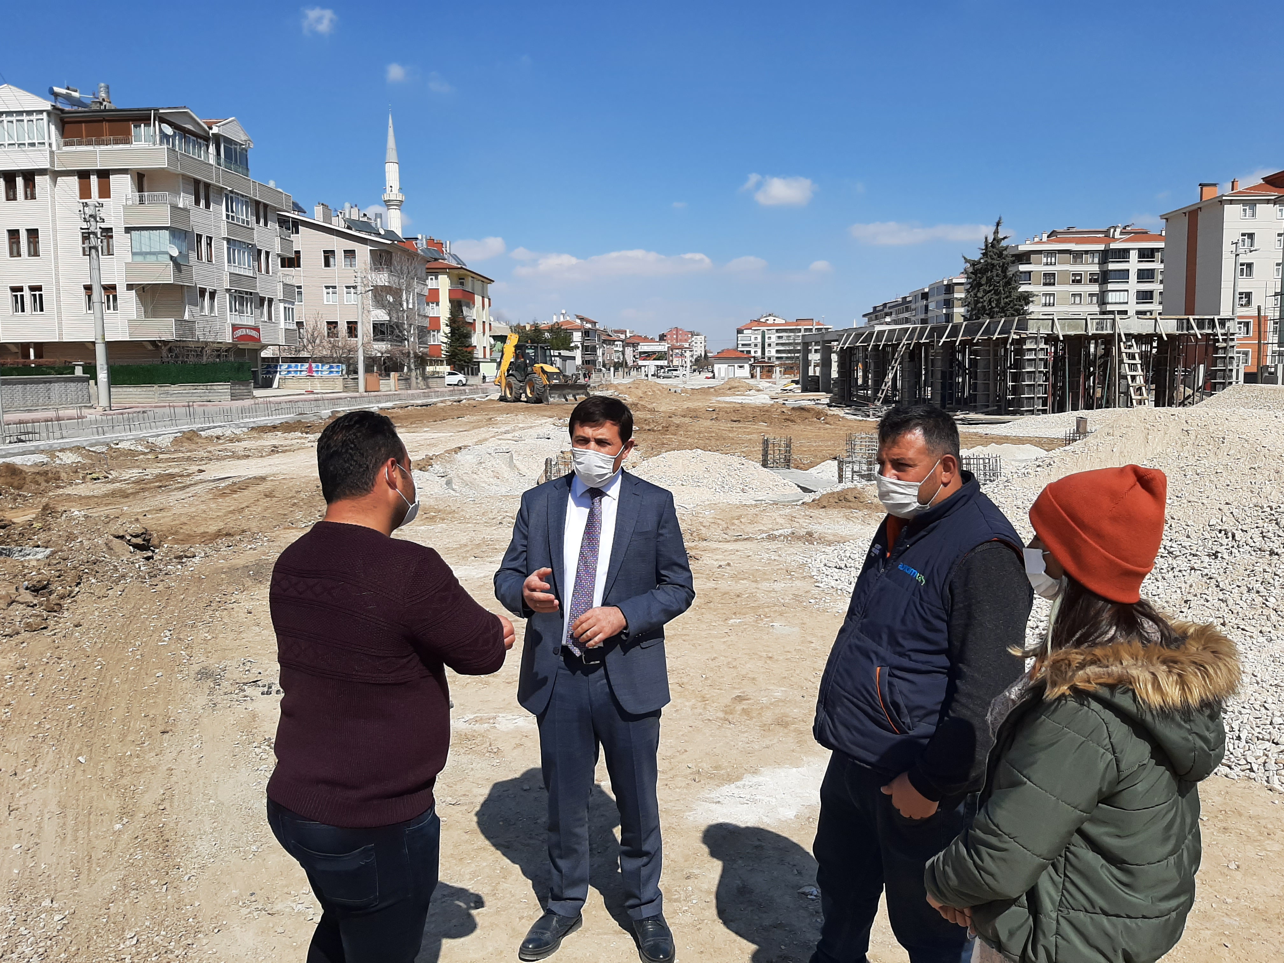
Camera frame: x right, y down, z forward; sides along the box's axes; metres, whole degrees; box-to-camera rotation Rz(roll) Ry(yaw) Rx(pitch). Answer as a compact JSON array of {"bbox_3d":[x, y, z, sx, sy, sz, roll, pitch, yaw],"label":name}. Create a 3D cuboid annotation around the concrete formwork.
[{"bbox_3d":[17.100,-5.870,49.100,9.200,3.700,23.600,-2,7,-11],"label":"concrete formwork"}]

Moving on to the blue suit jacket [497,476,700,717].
[{"bbox_3d":[-0.143,0.340,2.880,0.600,0.760,0.400,0,7,3],"label":"blue suit jacket"}]

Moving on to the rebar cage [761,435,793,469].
[{"bbox_3d":[2.468,-0.540,17.600,0.500,0.620,0.420,-2,7,-10],"label":"rebar cage"}]

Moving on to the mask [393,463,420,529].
[{"bbox_3d":[-0.531,0.032,2.100,0.140,0.130,0.110,5,8,36],"label":"mask"}]

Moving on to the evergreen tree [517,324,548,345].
[{"bbox_3d":[-19.274,-23.076,170.000,5.600,9.200,5.600,0,7,0],"label":"evergreen tree"}]

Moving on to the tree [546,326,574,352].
[{"bbox_3d":[-12.567,-19.456,146.731,4.265,8.452,4.265,1,7,5],"label":"tree"}]

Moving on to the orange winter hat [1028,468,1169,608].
[{"bbox_3d":[0.782,0.087,1.650,0.195,0.195,0.225,-8,40,-48],"label":"orange winter hat"}]

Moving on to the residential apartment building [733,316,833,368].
[{"bbox_3d":[62.773,-61.226,425.000,42.000,24.000,17.000,0,7,4],"label":"residential apartment building"}]

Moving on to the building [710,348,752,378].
[{"bbox_3d":[13.851,-18.444,151.784,6.809,4.432,5.800,1,7,5],"label":"building"}]

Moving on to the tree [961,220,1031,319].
[{"bbox_3d":[26.845,-13.248,72.950,5.384,13.015,5.384,1,7,5],"label":"tree"}]

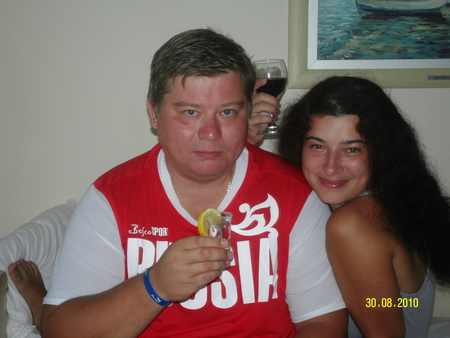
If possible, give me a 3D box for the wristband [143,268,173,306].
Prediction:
[{"bbox_3d":[-0.111,0.197,1.730,0.012,0.067,0.055,-34,-4,22],"label":"wristband"}]

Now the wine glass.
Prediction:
[{"bbox_3d":[0.091,-0.143,2.070,0.075,0.142,0.075,-4,12,0],"label":"wine glass"}]

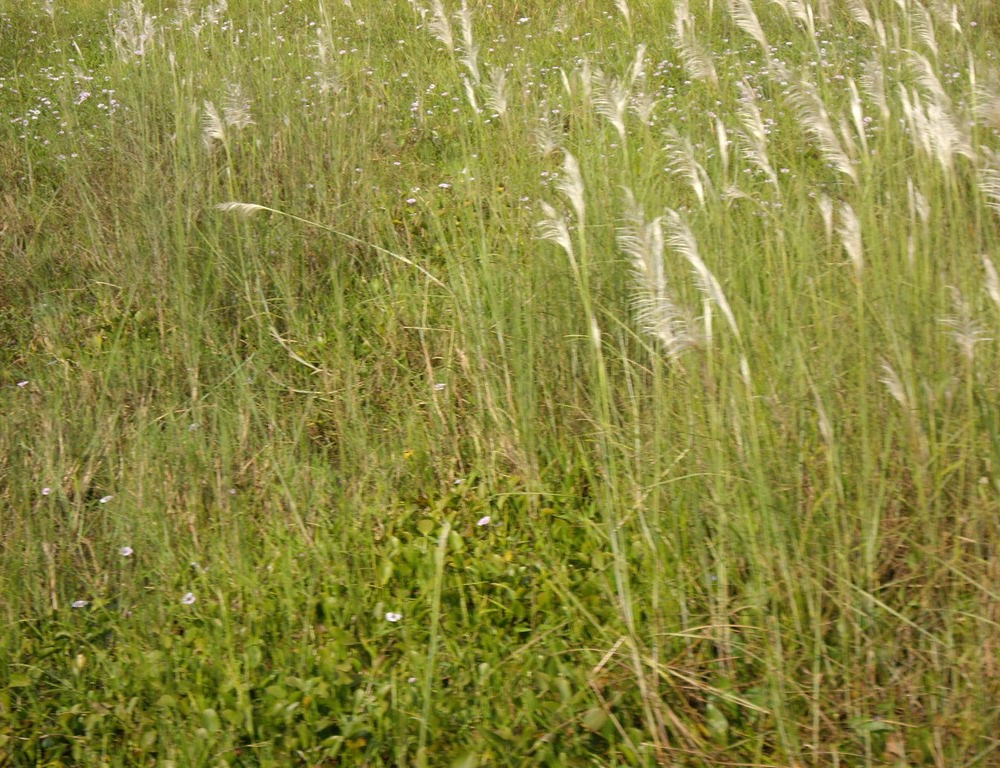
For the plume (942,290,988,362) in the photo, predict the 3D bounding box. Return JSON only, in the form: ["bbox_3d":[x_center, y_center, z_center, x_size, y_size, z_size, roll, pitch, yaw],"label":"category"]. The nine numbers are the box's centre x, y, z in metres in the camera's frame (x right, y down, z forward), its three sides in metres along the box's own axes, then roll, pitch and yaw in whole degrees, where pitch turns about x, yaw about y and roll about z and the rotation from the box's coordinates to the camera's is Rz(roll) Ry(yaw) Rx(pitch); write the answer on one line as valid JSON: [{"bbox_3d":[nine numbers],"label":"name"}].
[{"bbox_3d":[1.570,-0.198,9.400,0.162,0.242,0.130,0,13,0],"label":"plume"}]

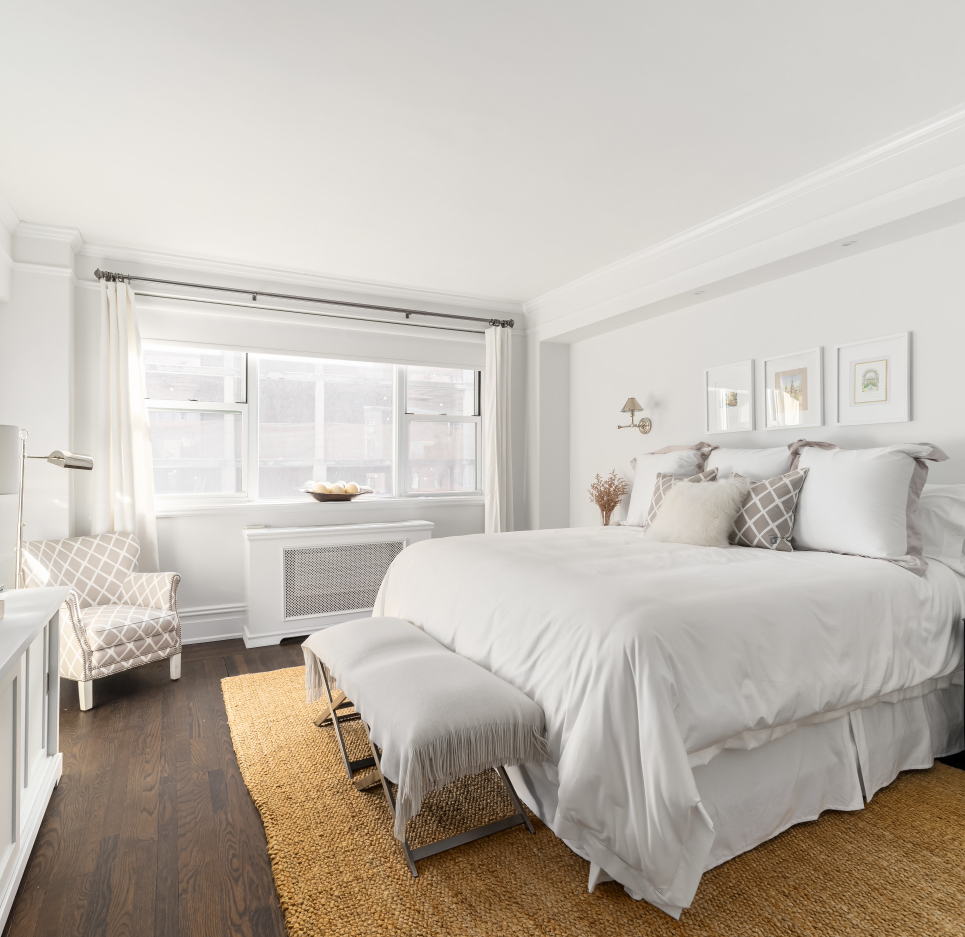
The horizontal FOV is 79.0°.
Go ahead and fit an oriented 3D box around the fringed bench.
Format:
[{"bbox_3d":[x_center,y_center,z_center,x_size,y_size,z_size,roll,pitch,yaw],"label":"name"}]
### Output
[{"bbox_3d":[-0.320,1.019,2.435,0.500,0.463,1.337,0,0,-28],"label":"fringed bench"}]

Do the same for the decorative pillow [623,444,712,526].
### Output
[{"bbox_3d":[1.180,0.125,3.685,0.190,0.520,0.640,20,-9,-27],"label":"decorative pillow"}]

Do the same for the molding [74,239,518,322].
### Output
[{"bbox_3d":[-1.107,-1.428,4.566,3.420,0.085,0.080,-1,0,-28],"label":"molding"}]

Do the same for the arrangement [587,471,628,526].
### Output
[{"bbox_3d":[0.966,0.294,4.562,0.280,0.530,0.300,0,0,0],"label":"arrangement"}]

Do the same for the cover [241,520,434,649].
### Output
[{"bbox_3d":[-1.055,0.827,4.416,1.390,0.775,0.375,-1,0,-28],"label":"cover"}]

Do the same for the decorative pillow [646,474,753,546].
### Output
[{"bbox_3d":[1.178,0.223,3.199,0.180,0.380,0.540,28,-13,-25],"label":"decorative pillow"}]

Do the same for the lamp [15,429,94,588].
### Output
[{"bbox_3d":[-2.163,0.519,2.929,0.240,1.420,0.490,0,0,21],"label":"lamp"}]

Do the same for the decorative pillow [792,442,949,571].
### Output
[{"bbox_3d":[1.718,0.142,2.674,0.190,0.540,0.630,20,-9,-27],"label":"decorative pillow"}]

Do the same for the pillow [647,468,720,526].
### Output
[{"bbox_3d":[1.227,0.200,3.558,0.150,0.440,0.460,28,-13,-25],"label":"pillow"}]

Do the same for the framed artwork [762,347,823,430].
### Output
[{"bbox_3d":[1.754,-0.441,3.311,0.034,0.415,0.360,-1,0,-28],"label":"framed artwork"}]

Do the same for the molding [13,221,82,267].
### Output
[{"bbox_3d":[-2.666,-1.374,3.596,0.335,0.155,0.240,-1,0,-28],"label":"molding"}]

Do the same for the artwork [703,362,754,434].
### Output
[{"bbox_3d":[1.639,-0.470,3.931,0.022,0.450,0.390,0,0,-28],"label":"artwork"}]

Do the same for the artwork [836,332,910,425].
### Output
[{"bbox_3d":[1.953,-0.436,2.936,0.034,0.420,0.345,-1,0,-28],"label":"artwork"}]

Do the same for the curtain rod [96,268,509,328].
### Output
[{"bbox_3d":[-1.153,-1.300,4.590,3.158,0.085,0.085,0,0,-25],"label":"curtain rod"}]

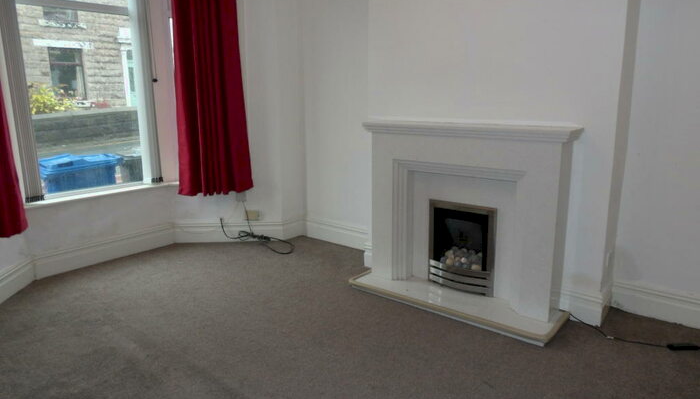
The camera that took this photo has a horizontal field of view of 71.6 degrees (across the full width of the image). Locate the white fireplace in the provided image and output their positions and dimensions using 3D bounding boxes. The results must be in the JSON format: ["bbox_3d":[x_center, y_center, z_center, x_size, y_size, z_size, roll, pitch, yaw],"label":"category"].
[{"bbox_3d":[0.657,0.115,3.095,1.372,1.156,0.420,9,16,38],"label":"white fireplace"}]

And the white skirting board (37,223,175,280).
[{"bbox_3d":[-2.049,0.423,4.152,0.030,0.195,1.165,10,17,40],"label":"white skirting board"}]

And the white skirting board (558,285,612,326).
[{"bbox_3d":[1.458,0.621,2.991,0.235,0.185,0.290,9,16,38],"label":"white skirting board"}]

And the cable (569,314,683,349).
[{"bbox_3d":[1.520,0.747,2.719,0.580,0.056,0.115,9,16,38],"label":"cable"}]

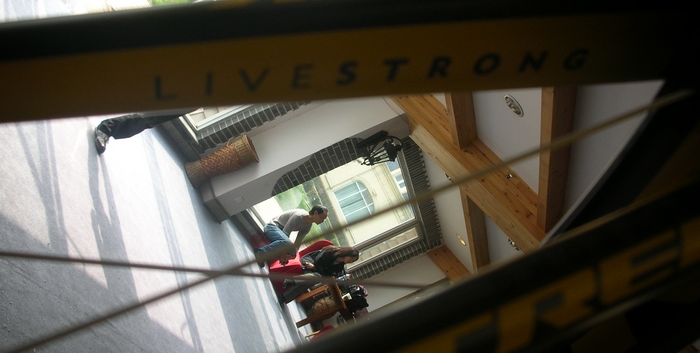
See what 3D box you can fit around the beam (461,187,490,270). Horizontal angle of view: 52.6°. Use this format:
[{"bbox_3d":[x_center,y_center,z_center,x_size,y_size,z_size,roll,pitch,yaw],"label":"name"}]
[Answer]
[{"bbox_3d":[1.675,0.875,9.182,0.120,0.210,4.150,49,-9,31],"label":"beam"}]

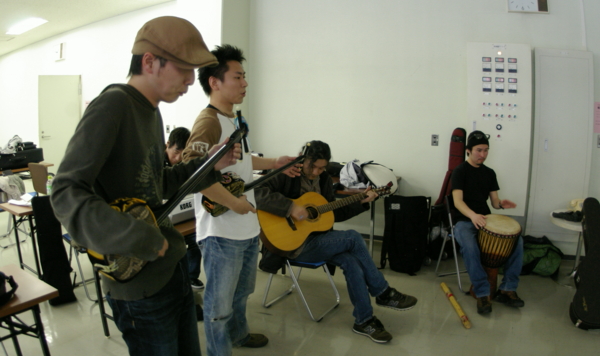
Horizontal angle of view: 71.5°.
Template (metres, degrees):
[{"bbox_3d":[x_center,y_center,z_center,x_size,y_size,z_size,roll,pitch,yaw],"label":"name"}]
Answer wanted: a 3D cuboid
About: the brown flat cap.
[{"bbox_3d":[-0.428,-0.458,1.420,0.275,0.140,0.195,9,9,7],"label":"brown flat cap"}]

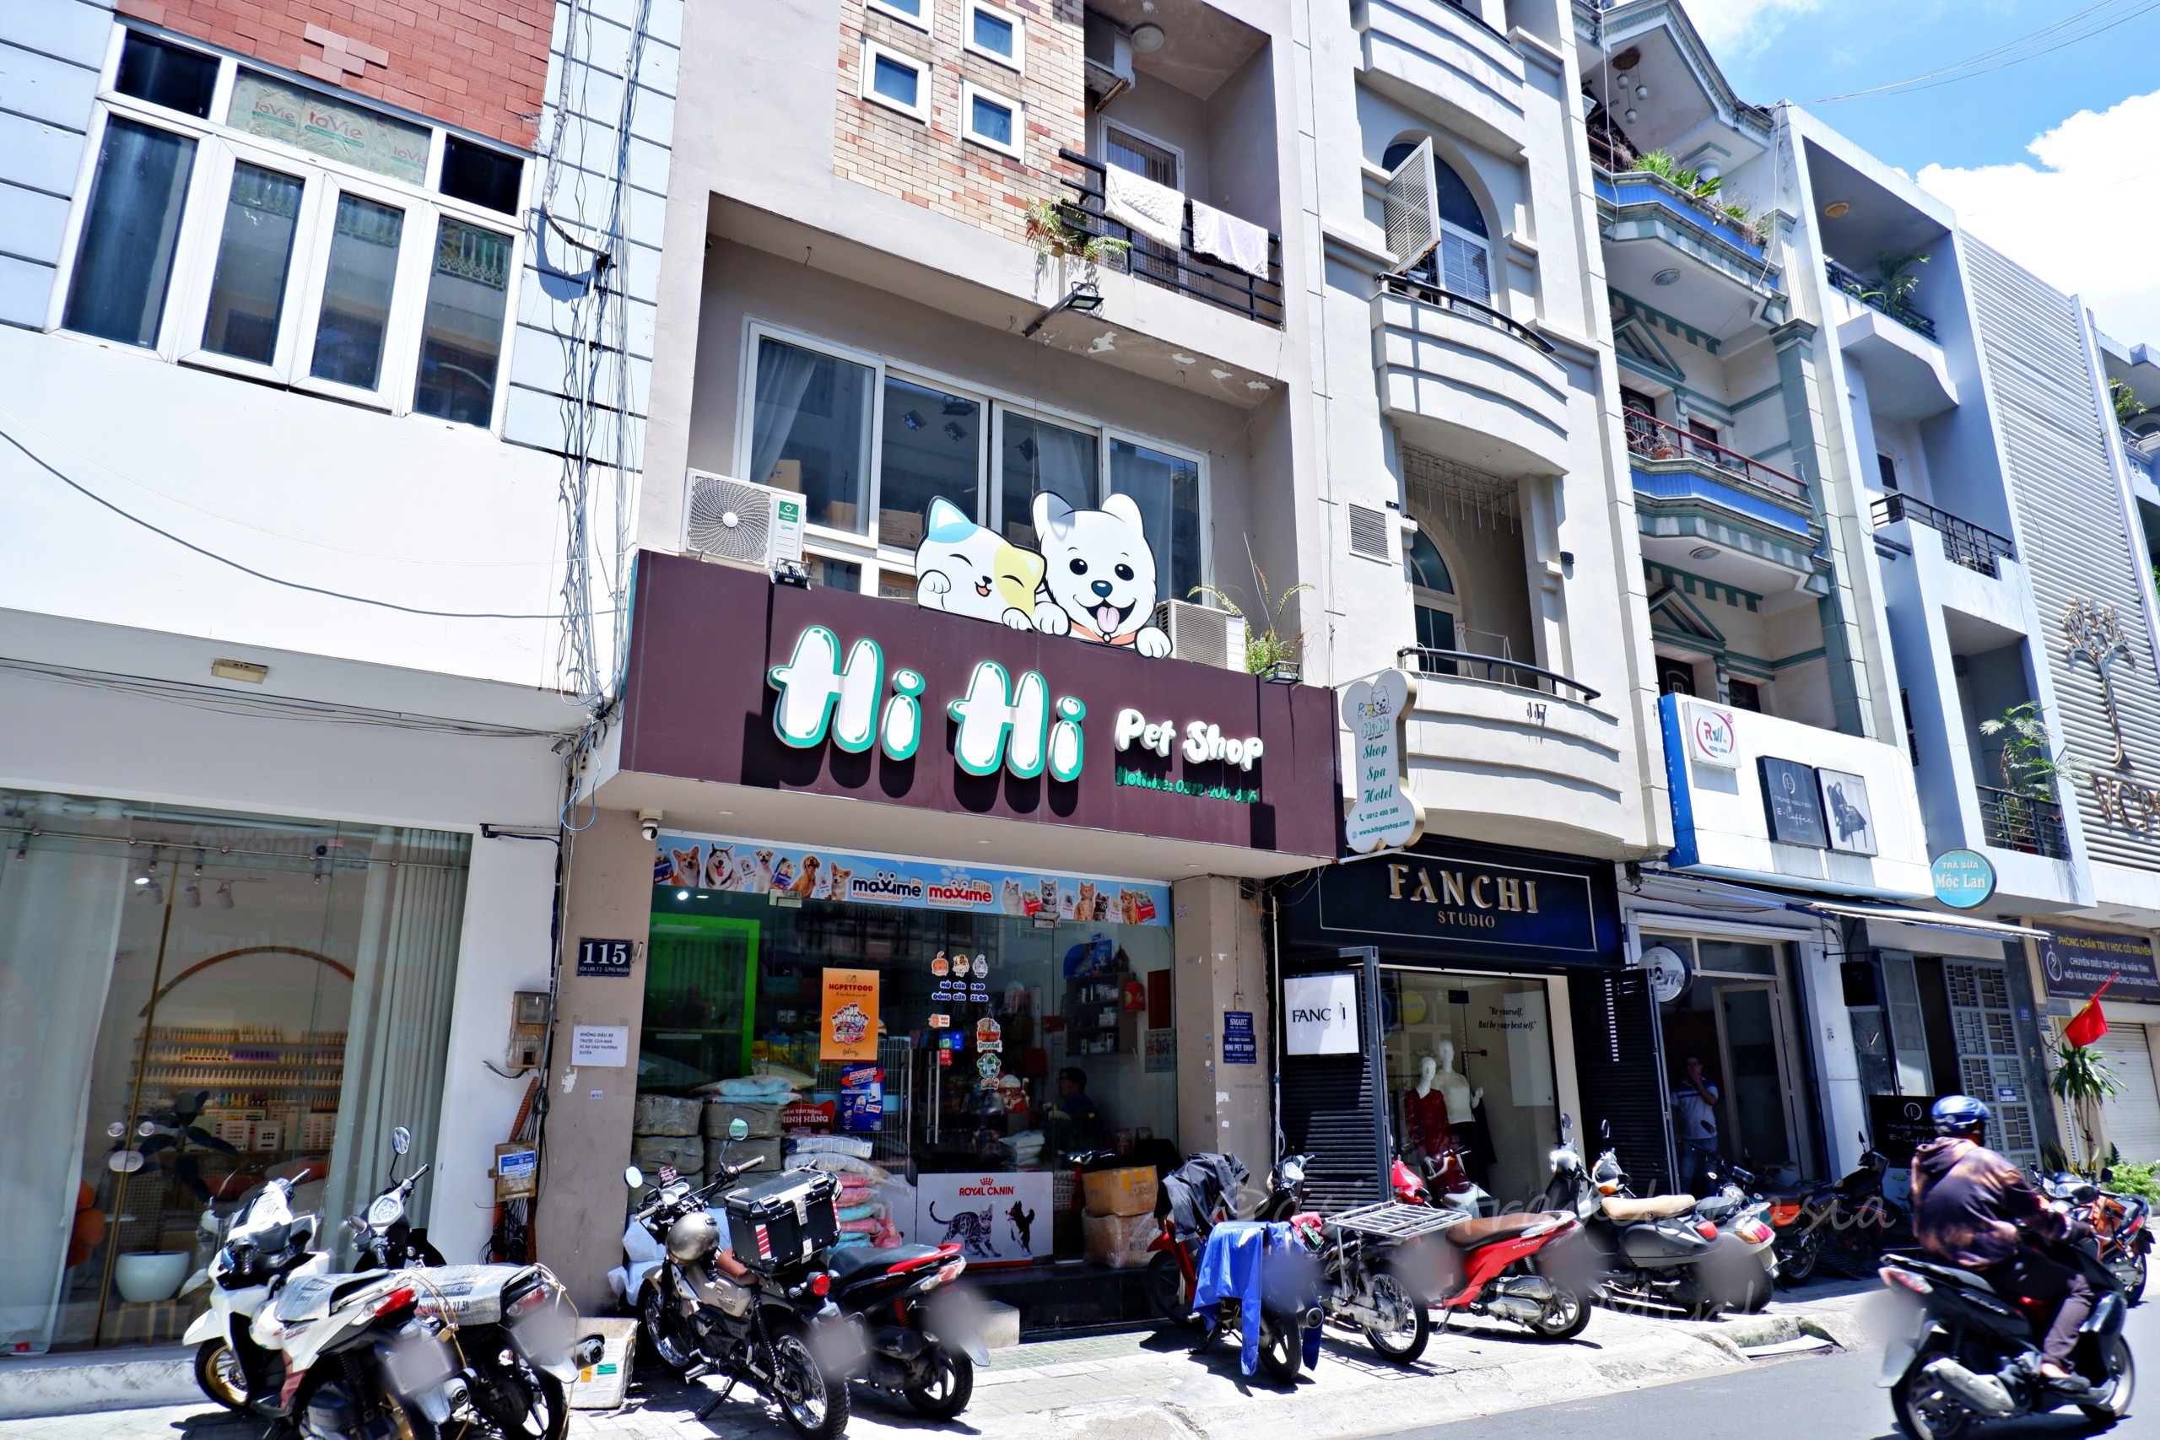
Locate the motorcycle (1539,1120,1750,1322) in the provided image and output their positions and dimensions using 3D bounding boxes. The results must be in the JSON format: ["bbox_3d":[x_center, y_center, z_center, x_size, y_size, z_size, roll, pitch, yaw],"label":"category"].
[{"bbox_3d":[3.775,3.595,9.968,0.720,1.180,1.850,9,-18,-30],"label":"motorcycle"}]

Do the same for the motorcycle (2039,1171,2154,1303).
[{"bbox_3d":[7.648,3.991,10.623,1.850,1.080,0.680,10,-19,-33],"label":"motorcycle"}]

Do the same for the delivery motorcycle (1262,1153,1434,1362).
[{"bbox_3d":[1.456,3.242,8.469,0.700,1.080,1.870,9,-18,-30],"label":"delivery motorcycle"}]

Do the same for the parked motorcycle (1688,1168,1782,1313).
[{"bbox_3d":[4.545,3.941,10.747,0.700,1.120,1.830,12,-20,-37],"label":"parked motorcycle"}]

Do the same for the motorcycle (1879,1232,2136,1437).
[{"bbox_3d":[4.614,2.972,6.914,1.850,1.100,0.700,7,-17,-24],"label":"motorcycle"}]

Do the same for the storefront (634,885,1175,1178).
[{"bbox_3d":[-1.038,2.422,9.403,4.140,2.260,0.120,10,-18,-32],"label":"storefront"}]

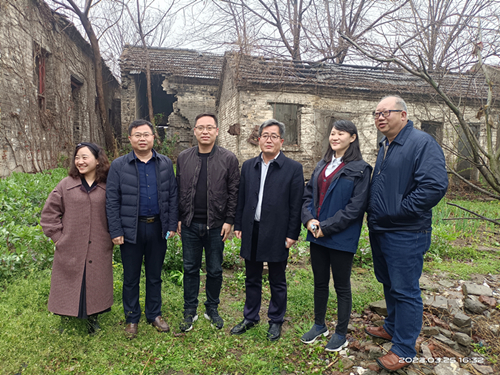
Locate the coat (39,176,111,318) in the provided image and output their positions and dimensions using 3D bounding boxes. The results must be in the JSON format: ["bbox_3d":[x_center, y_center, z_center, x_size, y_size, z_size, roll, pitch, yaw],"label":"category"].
[{"bbox_3d":[-1.436,0.470,3.045,0.570,1.140,0.360,-3,4,-27],"label":"coat"}]

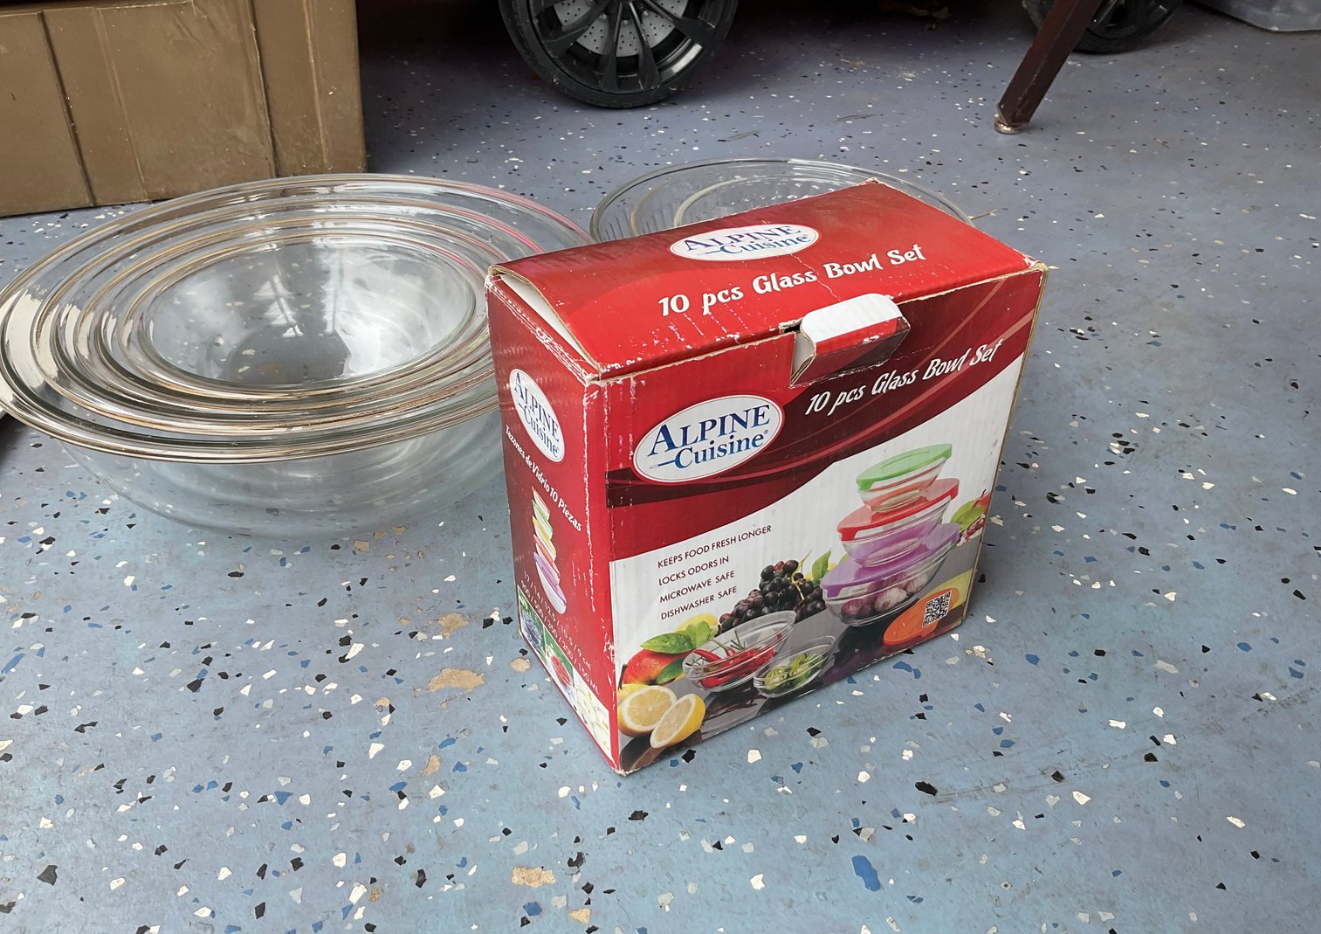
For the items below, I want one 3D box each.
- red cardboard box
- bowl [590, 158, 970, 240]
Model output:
[{"bbox_3d":[0.038,0.000,0.455,0.180,0.179,0.093,-18,40,-25],"label":"red cardboard box"},{"bbox_3d":[0.071,-0.100,0.667,0.224,0.096,0.224,1,36,-1],"label":"bowl"}]

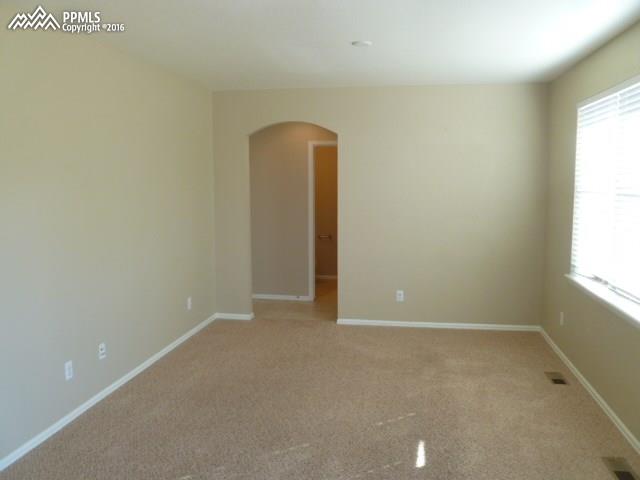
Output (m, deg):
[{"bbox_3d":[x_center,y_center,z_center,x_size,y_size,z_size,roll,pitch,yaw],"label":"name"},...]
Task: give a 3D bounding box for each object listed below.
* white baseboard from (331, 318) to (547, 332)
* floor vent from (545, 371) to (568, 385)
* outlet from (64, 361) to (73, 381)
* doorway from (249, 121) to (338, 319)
[{"bbox_3d":[1.250,0.919,5.561,2.149,0.065,0.016,1,7,10],"label":"white baseboard"},{"bbox_3d":[1.919,1.115,4.173,0.140,0.015,0.285,1,7,10],"label":"floor vent"},{"bbox_3d":[-1.649,0.855,3.389,0.010,0.117,0.072,1,7,10],"label":"outlet"},{"bbox_3d":[-0.294,-0.190,5.783,1.016,2.228,0.140,1,7,10],"label":"doorway"}]

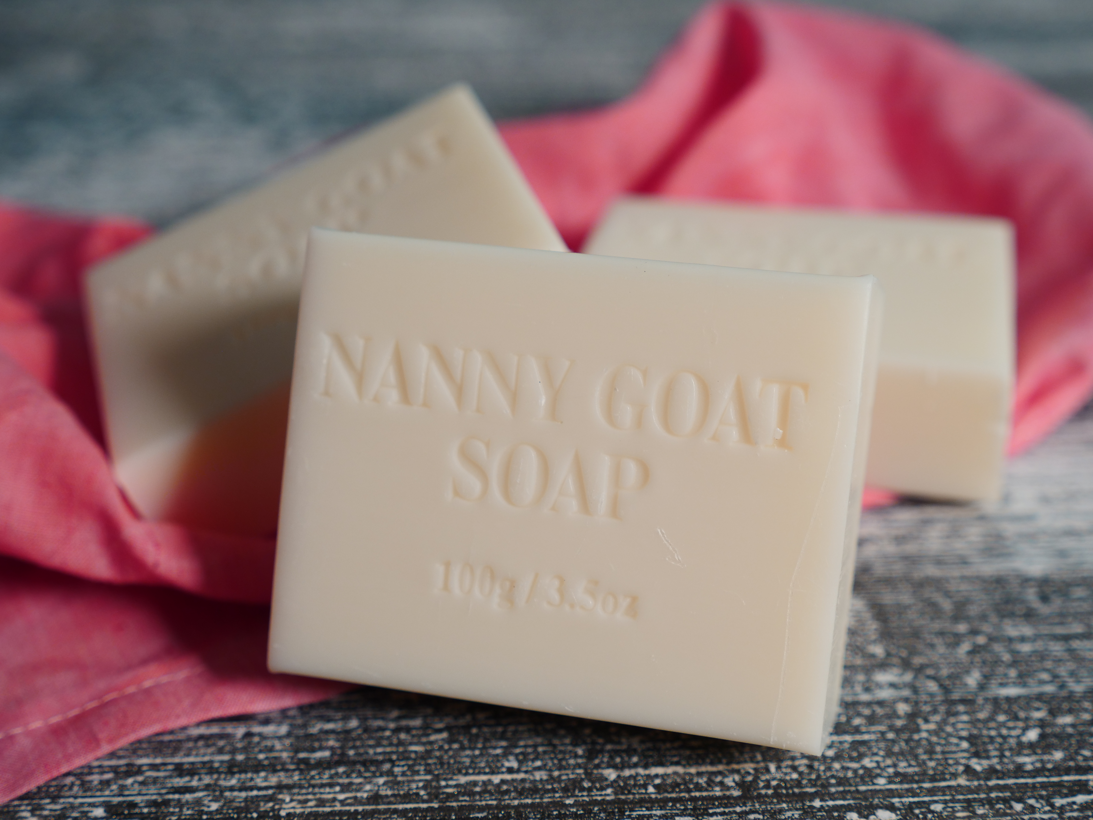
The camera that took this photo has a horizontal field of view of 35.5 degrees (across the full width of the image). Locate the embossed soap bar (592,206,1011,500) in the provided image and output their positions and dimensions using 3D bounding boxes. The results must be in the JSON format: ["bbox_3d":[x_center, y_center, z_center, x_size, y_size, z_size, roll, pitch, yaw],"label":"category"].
[{"bbox_3d":[0.042,-0.013,0.297,0.074,0.023,0.059,5,31,12],"label":"embossed soap bar"}]

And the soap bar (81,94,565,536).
[{"bbox_3d":[-0.035,-0.016,0.281,0.074,0.023,0.059,-26,39,0],"label":"soap bar"}]

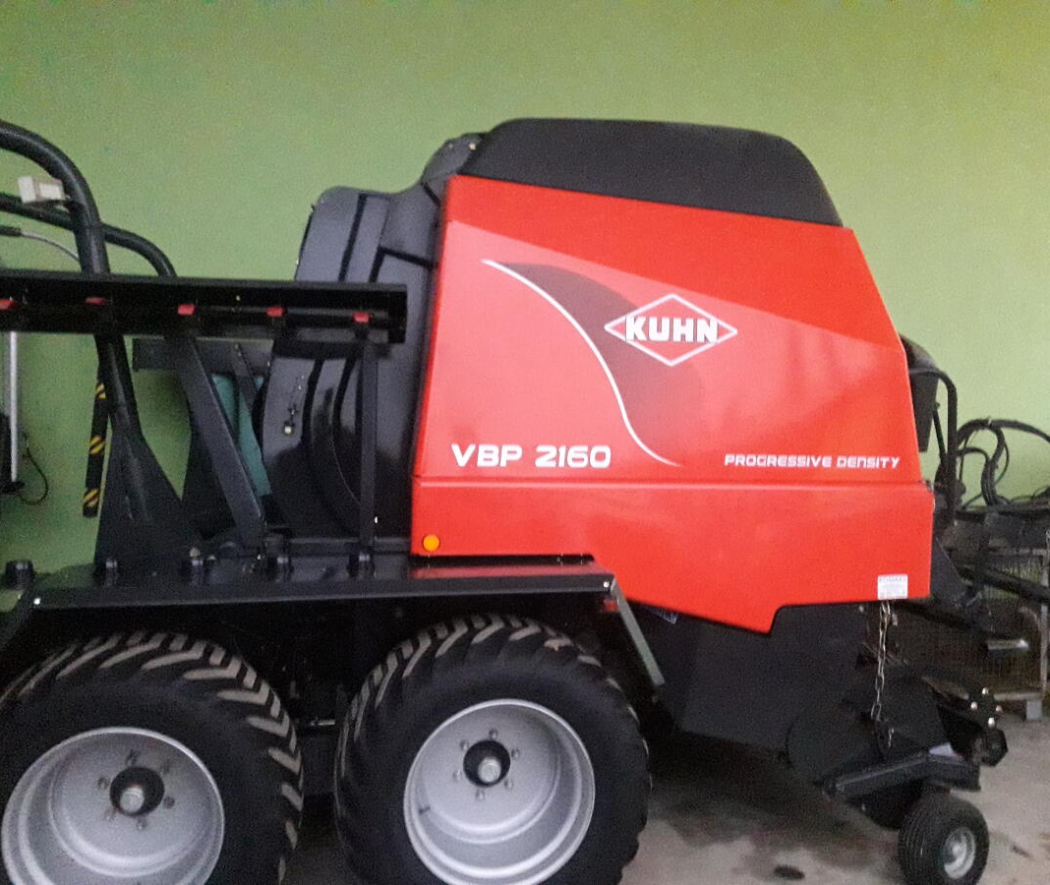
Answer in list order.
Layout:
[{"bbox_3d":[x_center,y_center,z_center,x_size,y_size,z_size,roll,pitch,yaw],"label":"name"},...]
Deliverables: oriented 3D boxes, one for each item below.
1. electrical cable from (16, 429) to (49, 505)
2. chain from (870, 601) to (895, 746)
[{"bbox_3d":[-2.434,0.124,4.720,0.165,0.375,0.070,0,2,-11],"label":"electrical cable"},{"bbox_3d":[1.333,0.860,3.560,0.088,0.540,0.060,0,2,-11],"label":"chain"}]

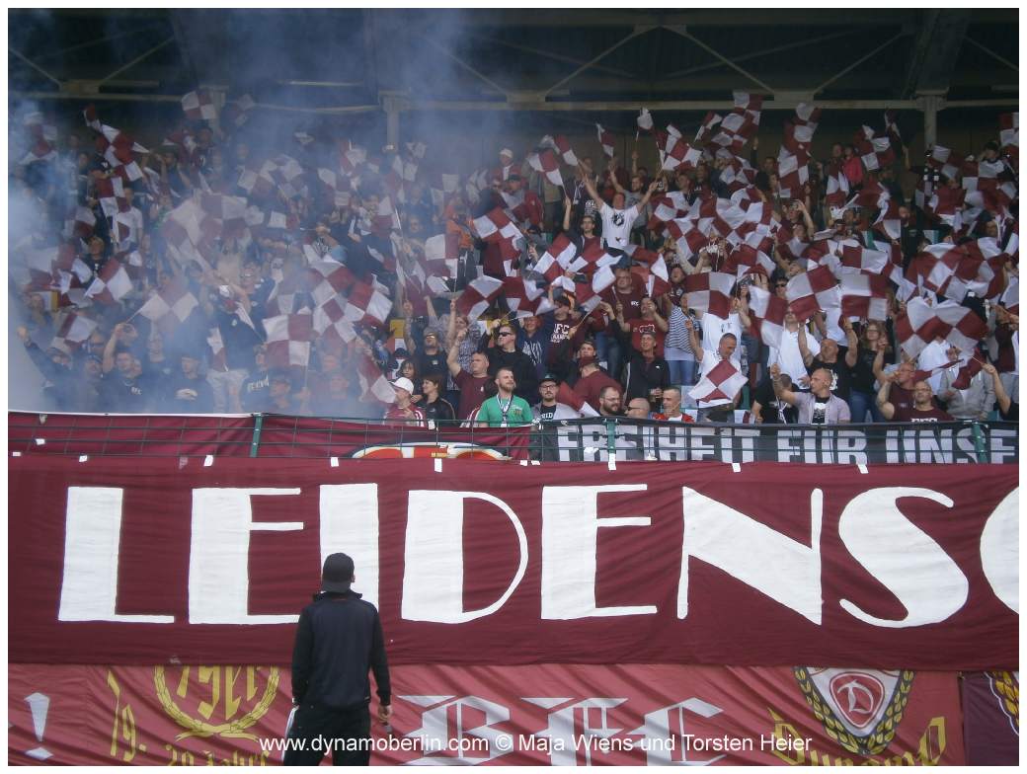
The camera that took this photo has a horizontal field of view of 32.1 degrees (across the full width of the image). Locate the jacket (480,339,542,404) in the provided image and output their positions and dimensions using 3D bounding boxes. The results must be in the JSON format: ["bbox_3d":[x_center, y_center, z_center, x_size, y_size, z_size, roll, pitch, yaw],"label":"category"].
[{"bbox_3d":[-0.035,-0.126,18.250,0.580,0.720,0.330,-1,-6,12],"label":"jacket"}]

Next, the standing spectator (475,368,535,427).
[{"bbox_3d":[-0.078,0.713,16.422,0.550,1.790,0.340,1,-5,-6],"label":"standing spectator"}]

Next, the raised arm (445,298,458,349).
[{"bbox_3d":[-0.638,-0.661,18.500,0.130,0.550,0.140,2,-5,3],"label":"raised arm"}]

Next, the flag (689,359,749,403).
[{"bbox_3d":[2.011,-0.053,17.500,0.560,0.430,0.200,0,-6,0],"label":"flag"}]

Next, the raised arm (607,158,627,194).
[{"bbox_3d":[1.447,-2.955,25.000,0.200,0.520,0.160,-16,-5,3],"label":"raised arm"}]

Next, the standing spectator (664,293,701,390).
[{"bbox_3d":[1.863,-0.211,19.716,0.460,1.680,0.360,2,-6,-12],"label":"standing spectator"}]

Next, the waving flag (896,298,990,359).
[{"bbox_3d":[4.467,-0.634,18.567,0.970,0.620,0.250,0,-6,0],"label":"waving flag"}]

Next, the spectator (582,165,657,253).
[{"bbox_3d":[1.362,-1.829,22.884,0.960,2.150,0.420,0,-6,0],"label":"spectator"}]

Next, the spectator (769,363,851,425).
[{"bbox_3d":[2.824,0.687,16.792,0.740,1.790,0.480,-3,-8,24],"label":"spectator"}]

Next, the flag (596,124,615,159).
[{"bbox_3d":[1.221,-3.251,23.576,0.240,0.440,0.200,0,-6,0],"label":"flag"}]

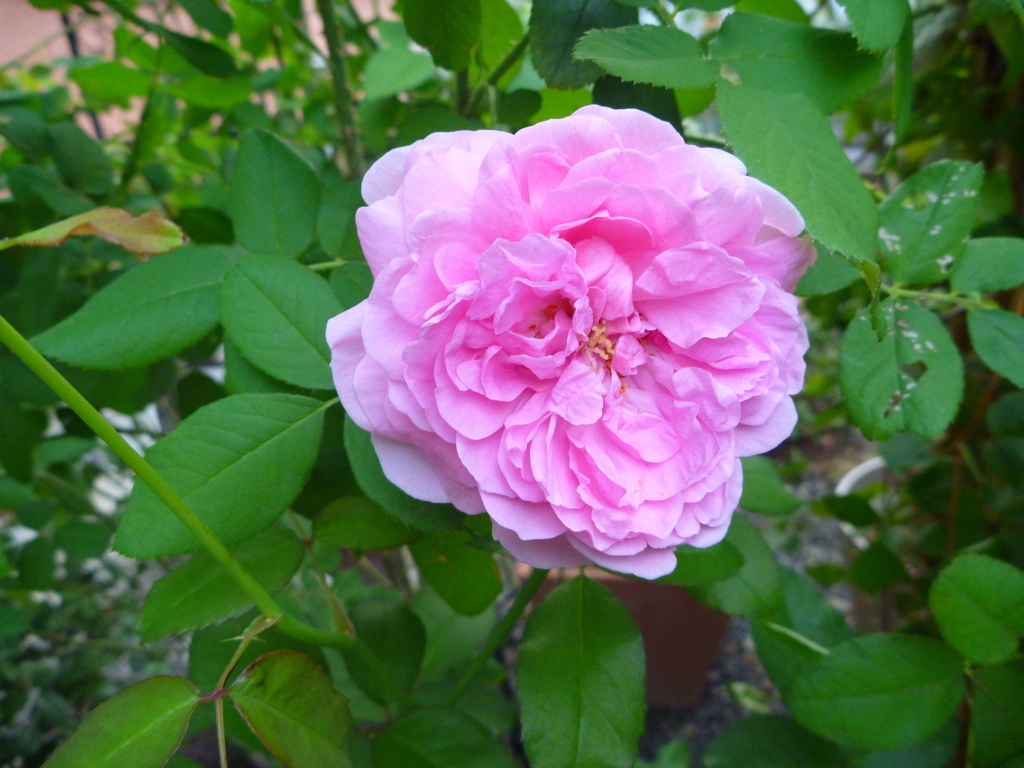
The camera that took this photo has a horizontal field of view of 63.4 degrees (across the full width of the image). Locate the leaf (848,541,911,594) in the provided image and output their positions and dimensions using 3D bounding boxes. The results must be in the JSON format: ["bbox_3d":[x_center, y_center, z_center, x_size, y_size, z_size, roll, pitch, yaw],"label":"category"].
[{"bbox_3d":[0.204,0.102,0.460,0.035,0.010,0.029,-8,60,-5],"label":"leaf"}]

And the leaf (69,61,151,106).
[{"bbox_3d":[-0.206,-0.156,0.425,0.038,0.009,0.026,2,59,-15],"label":"leaf"}]

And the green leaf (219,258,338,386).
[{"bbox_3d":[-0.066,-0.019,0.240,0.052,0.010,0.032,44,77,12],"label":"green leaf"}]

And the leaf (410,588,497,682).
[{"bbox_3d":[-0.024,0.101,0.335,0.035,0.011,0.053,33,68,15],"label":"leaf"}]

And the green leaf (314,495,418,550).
[{"bbox_3d":[-0.046,0.046,0.267,0.033,0.006,0.023,7,47,-18],"label":"green leaf"}]

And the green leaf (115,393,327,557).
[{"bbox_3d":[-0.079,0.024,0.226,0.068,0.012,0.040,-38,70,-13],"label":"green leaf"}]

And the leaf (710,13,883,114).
[{"bbox_3d":[0.075,-0.083,0.215,0.055,0.010,0.032,-6,62,-22],"label":"leaf"}]

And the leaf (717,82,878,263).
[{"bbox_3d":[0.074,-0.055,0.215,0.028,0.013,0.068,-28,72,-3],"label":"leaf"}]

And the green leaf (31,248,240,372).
[{"bbox_3d":[-0.102,-0.023,0.229,0.055,0.010,0.030,-25,58,-14],"label":"green leaf"}]

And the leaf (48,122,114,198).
[{"bbox_3d":[-0.219,-0.114,0.422,0.026,0.009,0.052,-33,72,-19],"label":"leaf"}]

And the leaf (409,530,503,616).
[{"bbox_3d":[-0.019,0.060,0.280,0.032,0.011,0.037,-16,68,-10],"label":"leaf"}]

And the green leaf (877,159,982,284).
[{"bbox_3d":[0.134,-0.051,0.263,0.026,0.007,0.053,30,72,20],"label":"green leaf"}]

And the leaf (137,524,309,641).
[{"bbox_3d":[-0.085,0.058,0.244,0.049,0.008,0.026,-27,56,-14],"label":"leaf"}]

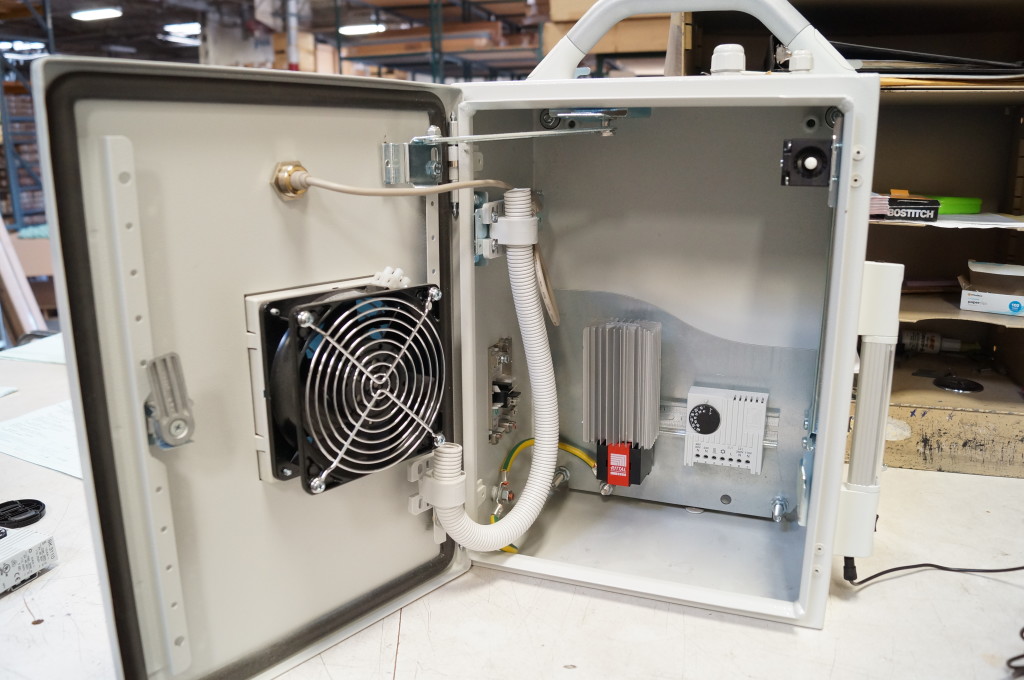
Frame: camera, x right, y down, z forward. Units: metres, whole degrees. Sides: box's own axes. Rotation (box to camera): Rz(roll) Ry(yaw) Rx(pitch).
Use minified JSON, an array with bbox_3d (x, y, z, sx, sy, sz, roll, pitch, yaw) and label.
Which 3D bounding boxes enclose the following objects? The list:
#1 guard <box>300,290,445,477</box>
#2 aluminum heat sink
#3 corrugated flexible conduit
[{"bbox_3d":[-0.085,0.030,0.495,0.009,0.116,0.116,11,18,40],"label":"guard"},{"bbox_3d":[0.108,0.039,0.729,0.067,0.110,0.055,5,14,20],"label":"aluminum heat sink"},{"bbox_3d":[-0.004,0.024,0.624,0.041,0.288,0.155,10,17,36],"label":"corrugated flexible conduit"}]

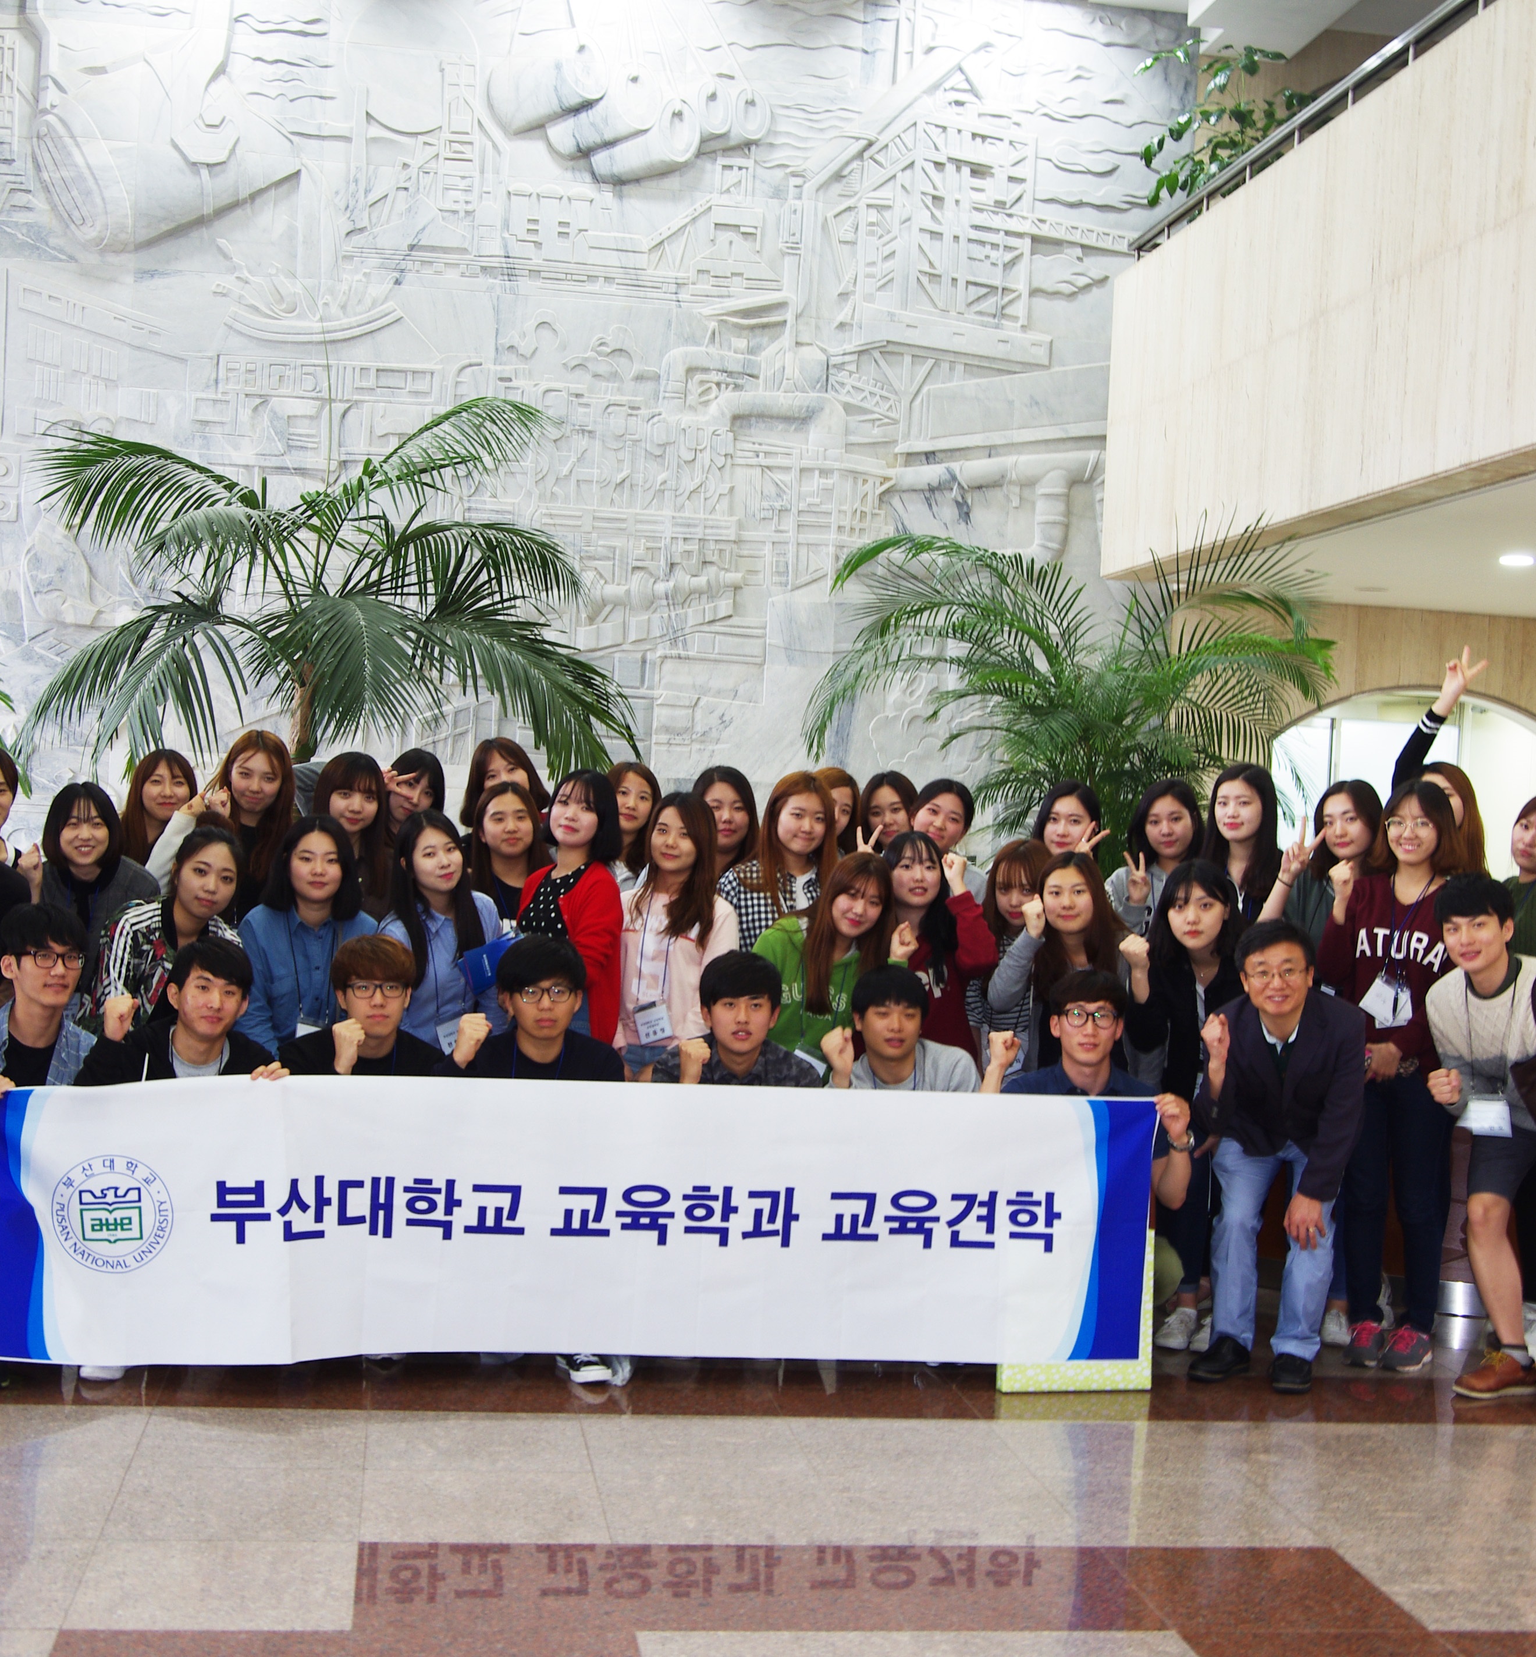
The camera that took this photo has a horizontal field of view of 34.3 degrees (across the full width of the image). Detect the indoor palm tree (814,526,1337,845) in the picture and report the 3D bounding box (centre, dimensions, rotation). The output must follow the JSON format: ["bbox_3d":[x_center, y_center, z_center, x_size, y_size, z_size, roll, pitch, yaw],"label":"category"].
[{"bbox_3d":[1.078,0.168,9.210,1.900,2.491,1.800,3,1,-6],"label":"indoor palm tree"}]

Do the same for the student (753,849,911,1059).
[{"bbox_3d":[0.152,0.742,7.056,0.480,1.345,0.480,3,1,-8],"label":"student"}]

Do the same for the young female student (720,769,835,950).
[{"bbox_3d":[0.002,0.616,7.407,0.430,1.570,0.360,3,1,-3],"label":"young female student"}]

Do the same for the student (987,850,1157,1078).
[{"bbox_3d":[0.873,0.761,7.205,0.500,1.392,0.420,3,1,6],"label":"student"}]

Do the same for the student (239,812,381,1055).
[{"bbox_3d":[-1.272,0.661,6.856,0.460,1.370,0.480,3,1,-9],"label":"student"}]

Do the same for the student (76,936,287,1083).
[{"bbox_3d":[-1.490,0.814,6.365,0.580,1.060,0.620,3,1,-11],"label":"student"}]

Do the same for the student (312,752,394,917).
[{"bbox_3d":[-1.209,0.555,7.158,0.430,1.553,0.290,3,1,-9],"label":"student"}]

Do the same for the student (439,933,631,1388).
[{"bbox_3d":[-0.598,0.820,6.420,0.580,1.104,0.720,3,1,-6],"label":"student"}]

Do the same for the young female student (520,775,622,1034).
[{"bbox_3d":[-0.556,0.601,6.905,0.420,1.532,0.320,3,1,30],"label":"young female student"}]

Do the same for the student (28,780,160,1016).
[{"bbox_3d":[-1.958,0.595,7.155,0.460,1.420,0.450,3,1,-12],"label":"student"}]

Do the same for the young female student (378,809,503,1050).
[{"bbox_3d":[-0.915,0.650,6.805,0.430,1.402,0.420,3,1,-9],"label":"young female student"}]

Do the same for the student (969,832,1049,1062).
[{"bbox_3d":[0.717,0.737,7.406,0.440,1.400,0.420,3,1,0],"label":"student"}]

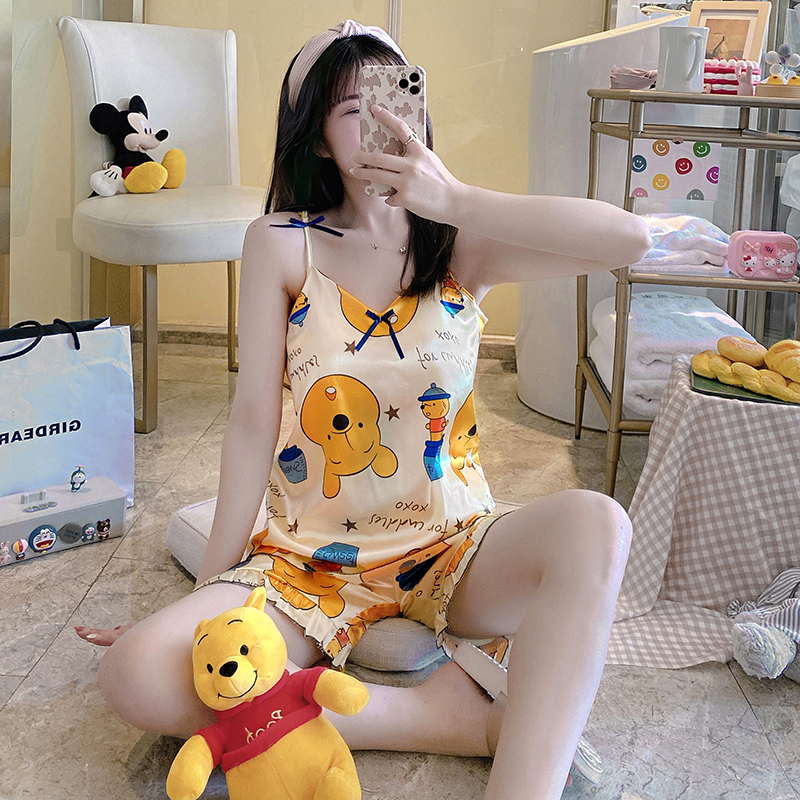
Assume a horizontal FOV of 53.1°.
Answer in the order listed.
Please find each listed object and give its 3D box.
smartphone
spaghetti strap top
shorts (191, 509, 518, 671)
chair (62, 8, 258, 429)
[{"bbox_3d":[-0.008,-0.325,0.970,0.081,0.160,0.011,1,10,7],"label":"smartphone"},{"bbox_3d":[-0.040,-0.010,1.110,0.320,0.490,0.210,1,10,0],"label":"spaghetti strap top"},{"bbox_3d":[-0.064,0.238,1.080,0.390,0.200,0.300,1,16,-2],"label":"shorts"},{"bbox_3d":[-0.533,-0.463,2.000,0.480,0.940,0.580,-7,19,-29],"label":"chair"}]

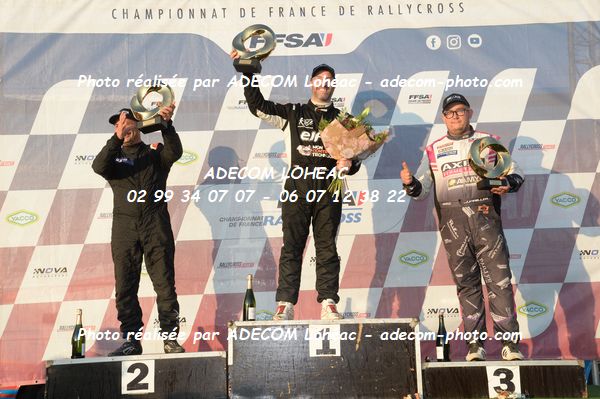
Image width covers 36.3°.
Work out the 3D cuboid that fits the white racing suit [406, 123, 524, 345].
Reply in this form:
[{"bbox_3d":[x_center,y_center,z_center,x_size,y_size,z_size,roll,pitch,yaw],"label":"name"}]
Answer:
[{"bbox_3d":[1.113,0.228,6.203,0.787,1.462,0.420,-4,-11,12],"label":"white racing suit"}]

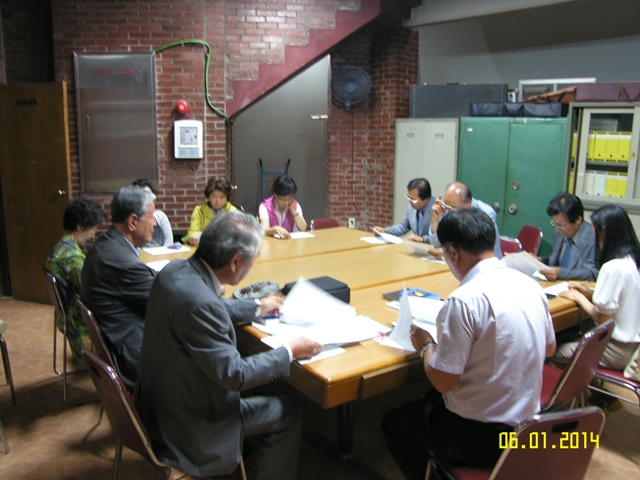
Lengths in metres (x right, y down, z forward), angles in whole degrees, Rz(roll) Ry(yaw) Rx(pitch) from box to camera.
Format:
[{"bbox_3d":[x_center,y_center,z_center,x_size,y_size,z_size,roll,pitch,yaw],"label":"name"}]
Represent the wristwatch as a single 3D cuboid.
[{"bbox_3d":[0.335,0.338,1.600,0.050,0.055,0.050,-3,12,-20],"label":"wristwatch"}]

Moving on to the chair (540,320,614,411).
[{"bbox_3d":[1.027,0.736,2.507,0.460,0.800,0.530,-7,14,-38],"label":"chair"}]

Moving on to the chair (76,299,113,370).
[{"bbox_3d":[-0.828,0.634,2.391,0.520,0.810,0.460,-7,13,-34],"label":"chair"}]

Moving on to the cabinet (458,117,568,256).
[{"bbox_3d":[2.163,-0.386,5.787,1.150,1.830,0.450,11,14,42],"label":"cabinet"}]

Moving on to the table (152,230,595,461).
[{"bbox_3d":[0.111,0.535,3.123,1.820,0.740,2.300,-7,13,-34],"label":"table"}]

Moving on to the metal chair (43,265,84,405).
[{"bbox_3d":[-1.450,0.535,3.332,0.530,0.800,0.470,-6,13,-32],"label":"metal chair"}]

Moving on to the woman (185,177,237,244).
[{"bbox_3d":[-0.902,0.092,4.549,0.500,1.240,0.720,-5,12,-27],"label":"woman"}]

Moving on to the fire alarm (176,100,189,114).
[{"bbox_3d":[-1.341,-1.290,5.050,0.130,0.130,0.060,0,11,-4],"label":"fire alarm"}]

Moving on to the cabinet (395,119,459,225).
[{"bbox_3d":[1.282,-0.475,5.748,0.780,1.760,0.450,9,14,37],"label":"cabinet"}]

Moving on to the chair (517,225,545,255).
[{"bbox_3d":[1.915,0.276,5.032,0.530,0.800,0.460,-4,12,-25],"label":"chair"}]

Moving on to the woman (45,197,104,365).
[{"bbox_3d":[-1.386,0.329,3.354,0.720,1.200,0.480,-6,13,-34],"label":"woman"}]

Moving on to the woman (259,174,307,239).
[{"bbox_3d":[-0.310,0.015,5.011,0.480,1.250,0.720,-4,12,-24],"label":"woman"}]

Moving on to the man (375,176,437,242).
[{"bbox_3d":[0.717,0.113,4.088,0.700,1.220,0.520,-7,13,-34],"label":"man"}]

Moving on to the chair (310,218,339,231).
[{"bbox_3d":[0.137,0.188,5.327,0.460,0.800,0.530,-6,13,-31],"label":"chair"}]

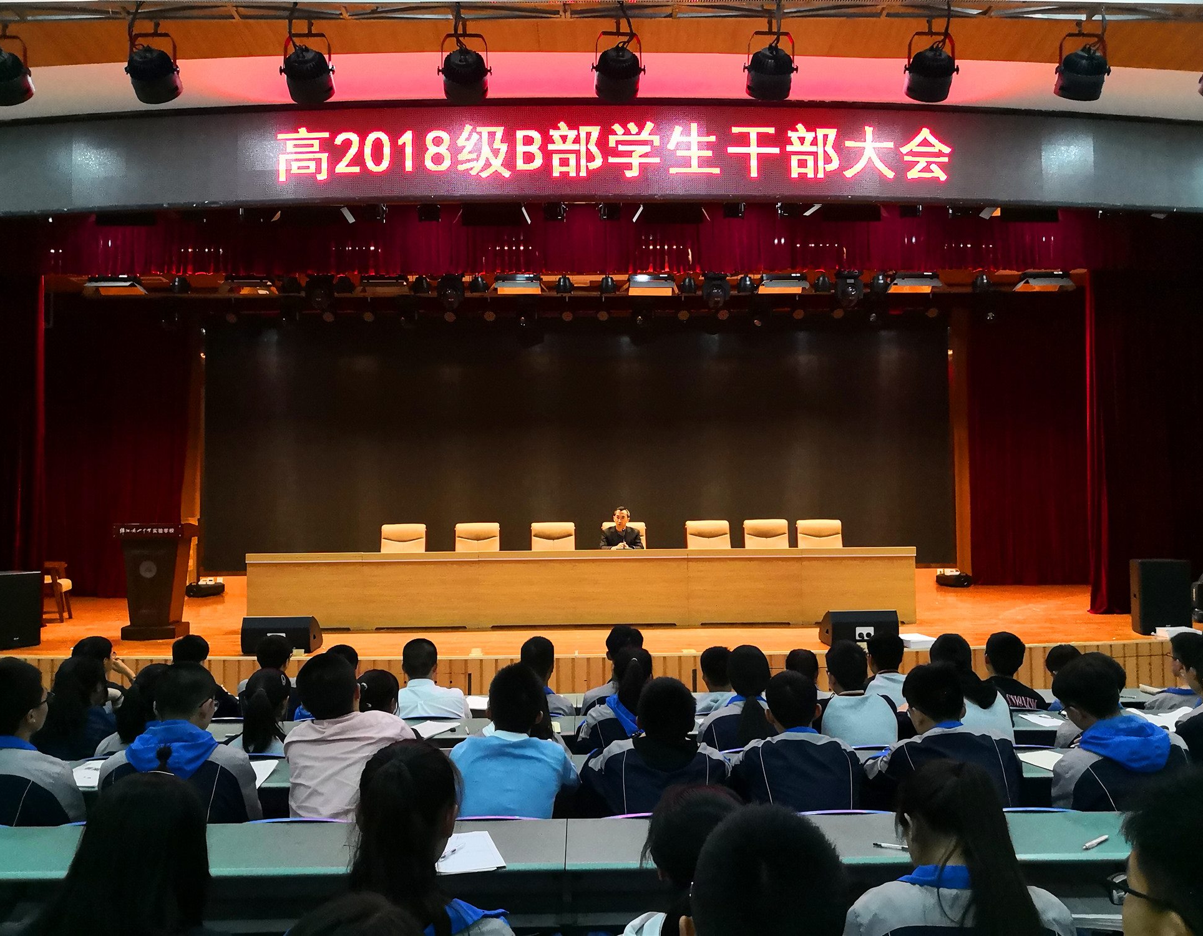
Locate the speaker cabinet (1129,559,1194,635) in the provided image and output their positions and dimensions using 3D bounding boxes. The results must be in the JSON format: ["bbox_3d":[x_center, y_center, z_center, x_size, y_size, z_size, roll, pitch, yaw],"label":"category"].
[{"bbox_3d":[5.157,1.185,9.056,0.450,0.700,0.420,-1,-3,5],"label":"speaker cabinet"}]

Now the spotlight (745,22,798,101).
[{"bbox_3d":[0.927,-2.232,5.350,0.285,0.405,0.280,0,-2,-2],"label":"spotlight"}]

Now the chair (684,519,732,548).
[{"bbox_3d":[1.227,1.123,10.856,0.570,1.060,0.620,-1,-3,-1],"label":"chair"}]

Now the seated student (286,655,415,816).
[{"bbox_3d":[-0.820,1.237,3.346,0.470,1.245,0.700,-1,-3,-1],"label":"seated student"}]

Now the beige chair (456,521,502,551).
[{"bbox_3d":[-1.325,1.101,10.230,0.570,1.050,0.620,0,-2,-2],"label":"beige chair"}]

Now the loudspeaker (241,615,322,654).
[{"bbox_3d":[-2.676,1.383,8.211,0.580,0.325,0.430,0,-4,-1],"label":"loudspeaker"}]

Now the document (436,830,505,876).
[{"bbox_3d":[-0.364,0.957,2.437,0.205,0.008,0.290,1,-4,-16],"label":"document"}]

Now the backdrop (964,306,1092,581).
[{"bbox_3d":[7.191,-0.465,16.456,2.200,4.850,0.250,0,-4,-1],"label":"backdrop"}]

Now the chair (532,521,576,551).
[{"bbox_3d":[-0.523,1.146,10.721,0.570,1.080,0.620,0,-4,-1],"label":"chair"}]

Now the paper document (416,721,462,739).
[{"bbox_3d":[-0.751,1.158,4.358,0.220,0.012,0.300,-2,-3,19],"label":"paper document"}]

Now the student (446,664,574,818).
[{"bbox_3d":[-0.292,1.242,3.330,0.470,1.204,0.740,0,-2,-2],"label":"student"}]

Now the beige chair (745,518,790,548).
[{"bbox_3d":[1.798,1.114,10.572,0.570,1.080,0.620,0,-4,-1],"label":"beige chair"}]

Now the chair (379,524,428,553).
[{"bbox_3d":[-2.234,1.156,10.799,0.570,1.060,0.620,-1,-3,-1],"label":"chair"}]

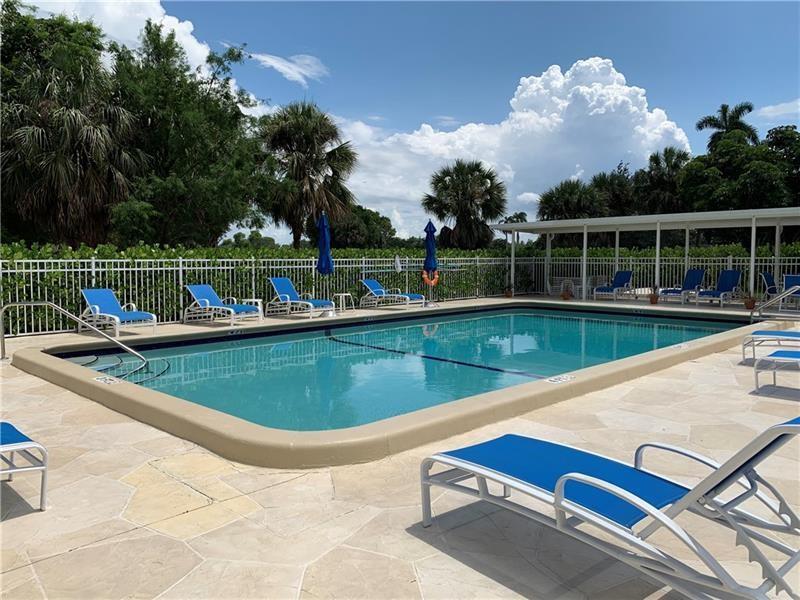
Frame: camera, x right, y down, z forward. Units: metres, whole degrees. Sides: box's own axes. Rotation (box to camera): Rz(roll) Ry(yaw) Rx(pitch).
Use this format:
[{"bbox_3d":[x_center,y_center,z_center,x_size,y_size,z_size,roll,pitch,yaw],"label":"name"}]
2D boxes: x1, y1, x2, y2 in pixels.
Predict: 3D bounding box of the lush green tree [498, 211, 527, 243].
[{"bbox_3d":[18.879,-10.300,99.514,4.400,8.970,4.000,0,4,0],"label":"lush green tree"}]

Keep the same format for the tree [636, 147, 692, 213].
[{"bbox_3d":[15.754,-5.102,35.723,3.500,7.920,3.500,0,4,0],"label":"tree"}]

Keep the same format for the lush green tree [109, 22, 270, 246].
[{"bbox_3d":[-6.927,-4.471,19.726,5.700,9.000,5.700,0,4,0],"label":"lush green tree"}]

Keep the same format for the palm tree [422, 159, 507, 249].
[{"bbox_3d":[2.986,-3.534,27.816,4.000,5.950,4.000,0,4,0],"label":"palm tree"}]

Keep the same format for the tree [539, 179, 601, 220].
[{"bbox_3d":[9.283,-3.763,32.813,3.700,5.670,3.700,0,4,0],"label":"tree"}]

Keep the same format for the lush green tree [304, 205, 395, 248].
[{"bbox_3d":[-4.393,-5.256,51.754,8.000,5.890,7.500,0,4,0],"label":"lush green tree"}]

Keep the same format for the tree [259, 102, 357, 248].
[{"bbox_3d":[-3.560,-4.019,23.770,3.800,7.510,3.800,0,4,0],"label":"tree"}]

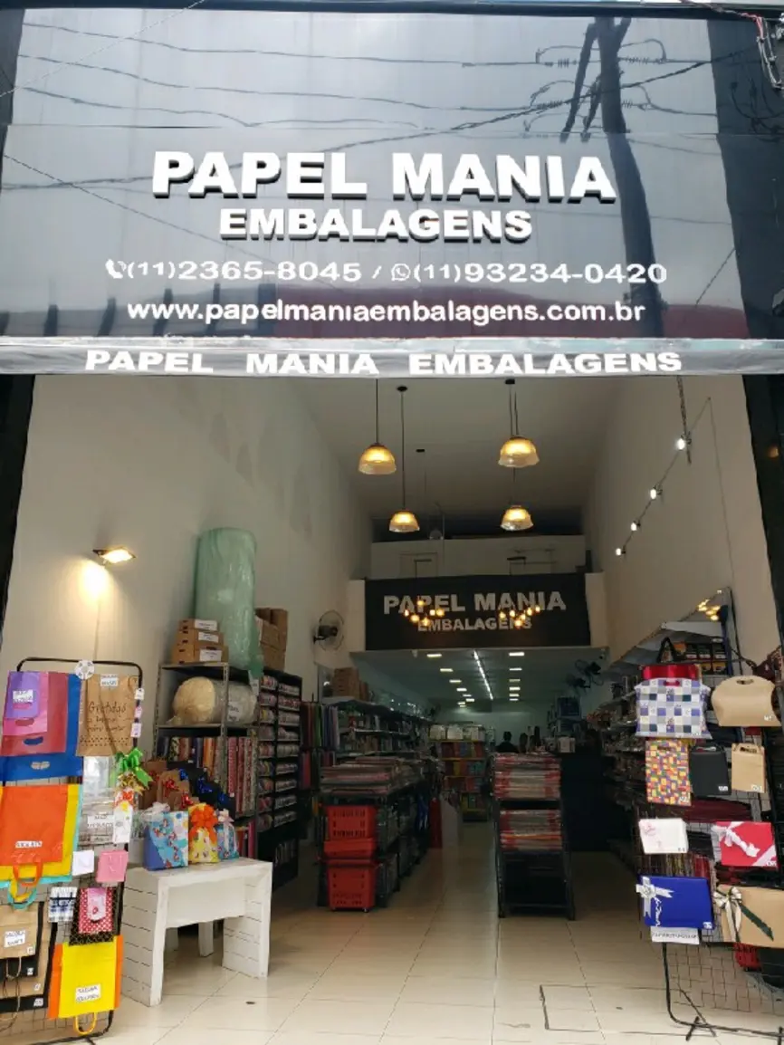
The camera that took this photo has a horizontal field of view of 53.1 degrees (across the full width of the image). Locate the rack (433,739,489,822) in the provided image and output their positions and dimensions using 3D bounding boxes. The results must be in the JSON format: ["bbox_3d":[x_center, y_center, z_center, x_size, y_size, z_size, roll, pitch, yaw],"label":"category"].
[{"bbox_3d":[1.427,5.312,16.191,1.100,1.600,0.420,-3,-16,8],"label":"rack"}]

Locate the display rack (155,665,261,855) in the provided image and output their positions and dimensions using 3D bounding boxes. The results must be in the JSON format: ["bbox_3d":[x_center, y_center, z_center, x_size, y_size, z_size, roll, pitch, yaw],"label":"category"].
[{"bbox_3d":[-1.537,2.203,6.502,0.543,1.938,0.882,-3,-16,8],"label":"display rack"}]

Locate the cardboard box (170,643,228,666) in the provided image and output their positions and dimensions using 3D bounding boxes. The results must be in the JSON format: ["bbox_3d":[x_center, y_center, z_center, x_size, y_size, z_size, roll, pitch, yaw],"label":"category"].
[{"bbox_3d":[-1.607,1.132,6.598,0.262,0.160,0.358,-11,-19,31],"label":"cardboard box"}]

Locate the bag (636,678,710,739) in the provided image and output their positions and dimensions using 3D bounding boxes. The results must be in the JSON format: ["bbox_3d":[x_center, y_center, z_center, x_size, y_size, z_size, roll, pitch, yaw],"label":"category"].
[{"bbox_3d":[1.421,0.939,3.969,0.358,0.310,0.097,-8,-18,24],"label":"bag"}]

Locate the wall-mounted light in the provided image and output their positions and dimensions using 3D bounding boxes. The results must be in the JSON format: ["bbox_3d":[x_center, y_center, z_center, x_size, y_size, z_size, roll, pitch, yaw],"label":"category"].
[{"bbox_3d":[-1.972,0.246,5.605,0.194,0.116,0.213,-3,-16,8],"label":"wall-mounted light"}]

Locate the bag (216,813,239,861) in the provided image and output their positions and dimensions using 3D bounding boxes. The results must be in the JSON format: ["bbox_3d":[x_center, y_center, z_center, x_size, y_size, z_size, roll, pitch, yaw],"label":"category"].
[{"bbox_3d":[-1.042,1.983,4.968,0.145,0.267,0.077,12,-21,-37],"label":"bag"}]

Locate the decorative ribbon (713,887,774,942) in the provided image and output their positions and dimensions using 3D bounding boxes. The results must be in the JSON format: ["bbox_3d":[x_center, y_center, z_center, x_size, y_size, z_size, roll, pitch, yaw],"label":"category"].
[{"bbox_3d":[1.623,1.810,3.621,0.262,0.237,0.039,-8,-18,24],"label":"decorative ribbon"}]

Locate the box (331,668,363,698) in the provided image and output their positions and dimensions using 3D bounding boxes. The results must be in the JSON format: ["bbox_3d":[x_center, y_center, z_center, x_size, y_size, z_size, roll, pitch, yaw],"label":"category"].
[{"bbox_3d":[-0.804,2.772,13.459,0.330,0.500,0.500,-3,-16,8],"label":"box"}]

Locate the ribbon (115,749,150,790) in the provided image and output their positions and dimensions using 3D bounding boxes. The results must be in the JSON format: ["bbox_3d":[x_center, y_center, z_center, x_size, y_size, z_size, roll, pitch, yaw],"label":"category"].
[{"bbox_3d":[-1.577,1.500,4.752,0.210,0.230,0.110,5,-17,-19],"label":"ribbon"}]

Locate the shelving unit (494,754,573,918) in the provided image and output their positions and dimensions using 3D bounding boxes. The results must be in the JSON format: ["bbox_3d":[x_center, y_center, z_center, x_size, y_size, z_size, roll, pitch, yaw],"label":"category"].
[{"bbox_3d":[1.143,2.555,6.529,0.581,1.221,0.581,-3,-16,8],"label":"shelving unit"}]

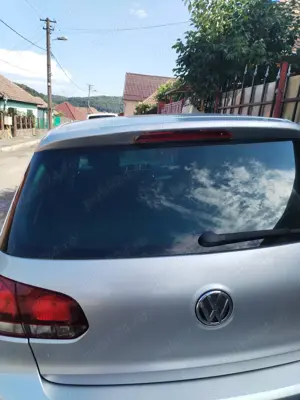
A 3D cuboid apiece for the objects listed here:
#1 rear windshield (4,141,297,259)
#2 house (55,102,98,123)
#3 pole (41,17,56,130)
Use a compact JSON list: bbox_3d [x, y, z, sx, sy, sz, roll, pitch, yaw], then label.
[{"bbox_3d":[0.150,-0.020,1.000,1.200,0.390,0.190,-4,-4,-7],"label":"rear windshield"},{"bbox_3d":[-14.216,-16.110,58.158,8.000,5.100,10.000,1,15,-8],"label":"house"},{"bbox_3d":[-7.738,-9.380,23.155,1.200,8.247,0.320,1,15,-8],"label":"pole"}]

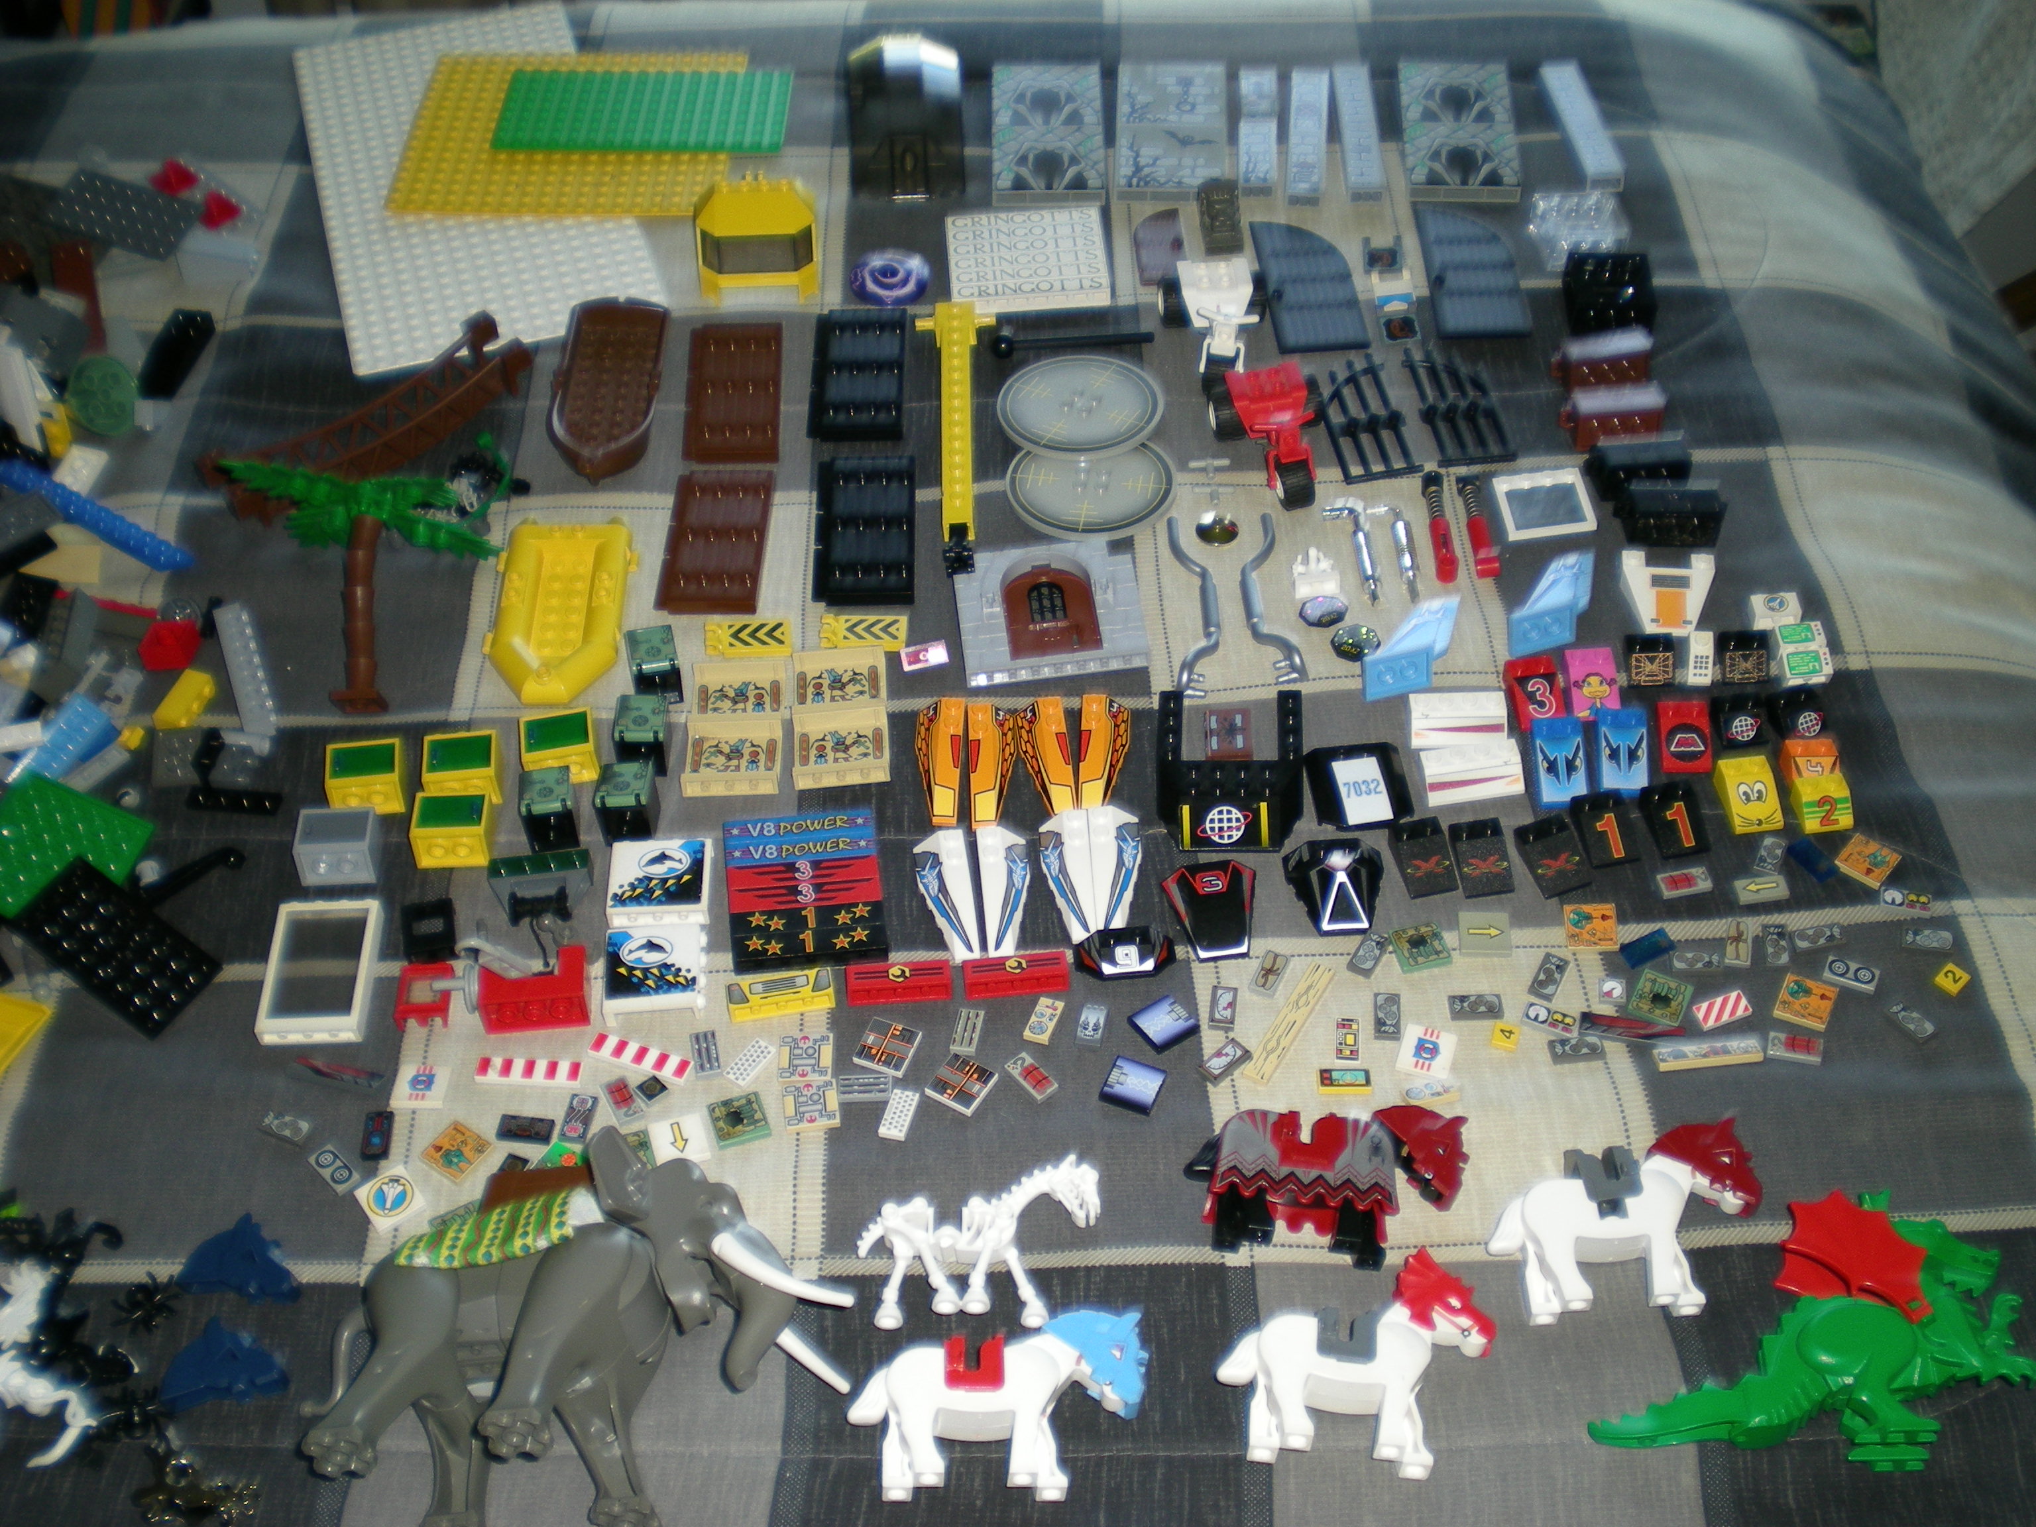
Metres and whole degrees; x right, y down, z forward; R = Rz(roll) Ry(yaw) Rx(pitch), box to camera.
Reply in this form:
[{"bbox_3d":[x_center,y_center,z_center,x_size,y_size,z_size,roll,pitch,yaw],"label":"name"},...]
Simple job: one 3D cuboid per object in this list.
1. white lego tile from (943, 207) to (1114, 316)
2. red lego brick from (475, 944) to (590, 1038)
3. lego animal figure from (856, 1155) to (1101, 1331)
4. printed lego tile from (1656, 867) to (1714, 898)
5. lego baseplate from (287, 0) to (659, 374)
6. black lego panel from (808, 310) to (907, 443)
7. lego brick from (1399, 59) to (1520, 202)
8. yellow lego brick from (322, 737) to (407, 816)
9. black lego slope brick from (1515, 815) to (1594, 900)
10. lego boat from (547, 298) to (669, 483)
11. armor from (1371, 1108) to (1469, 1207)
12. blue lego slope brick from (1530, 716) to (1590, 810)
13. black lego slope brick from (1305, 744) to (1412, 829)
[{"bbox_3d":[0.004,-0.209,0.928,0.064,0.007,0.052,-4,49,-1],"label":"white lego tile"},{"bbox_3d":[-0.150,0.071,0.696,0.032,0.016,0.019,-5,50,-4],"label":"red lego brick"},{"bbox_3d":[-0.011,0.133,0.632,0.069,0.017,0.051,0,49,1],"label":"lego animal figure"},{"bbox_3d":[0.217,0.039,0.726,0.016,0.003,0.008,-8,50,-7],"label":"printed lego tile"},{"bbox_3d":[-0.243,-0.261,0.988,0.128,0.004,0.256,-14,50,-10],"label":"lego baseplate"},{"bbox_3d":[-0.063,-0.155,0.888,0.036,0.008,0.072,-1,48,0],"label":"black lego panel"},{"bbox_3d":[0.196,-0.282,0.997,0.048,0.008,0.097,2,49,3],"label":"lego brick"},{"bbox_3d":[-0.220,0.005,0.756,0.024,0.016,0.019,-7,49,-4],"label":"yellow lego brick"},{"bbox_3d":[0.173,0.030,0.722,0.016,0.011,0.024,-17,49,-10],"label":"black lego slope brick"},{"bbox_3d":[-0.160,-0.144,0.873,0.042,0.021,0.102,0,49,0],"label":"lego boat"},{"bbox_3d":[0.117,0.114,0.648,0.029,0.013,0.035,6,49,6],"label":"armor"},{"bbox_3d":[0.183,-0.001,0.752,0.016,0.011,0.032,-1,47,3],"label":"blue lego slope brick"},{"bbox_3d":[0.115,0.007,0.745,0.033,0.011,0.030,-4,49,-3],"label":"black lego slope brick"}]

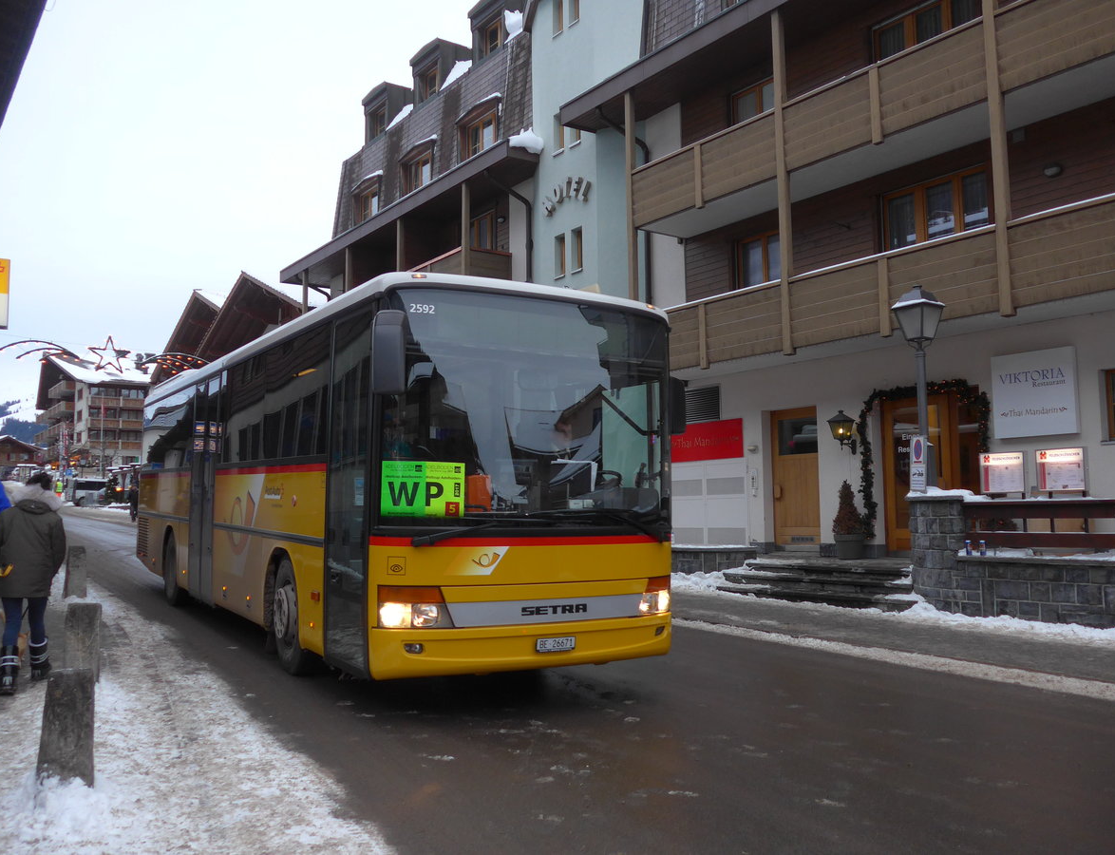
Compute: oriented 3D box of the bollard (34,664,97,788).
[{"bbox_3d":[-2.393,1.450,4.646,0.250,0.570,0.150,2,-6,-28],"label":"bollard"}]

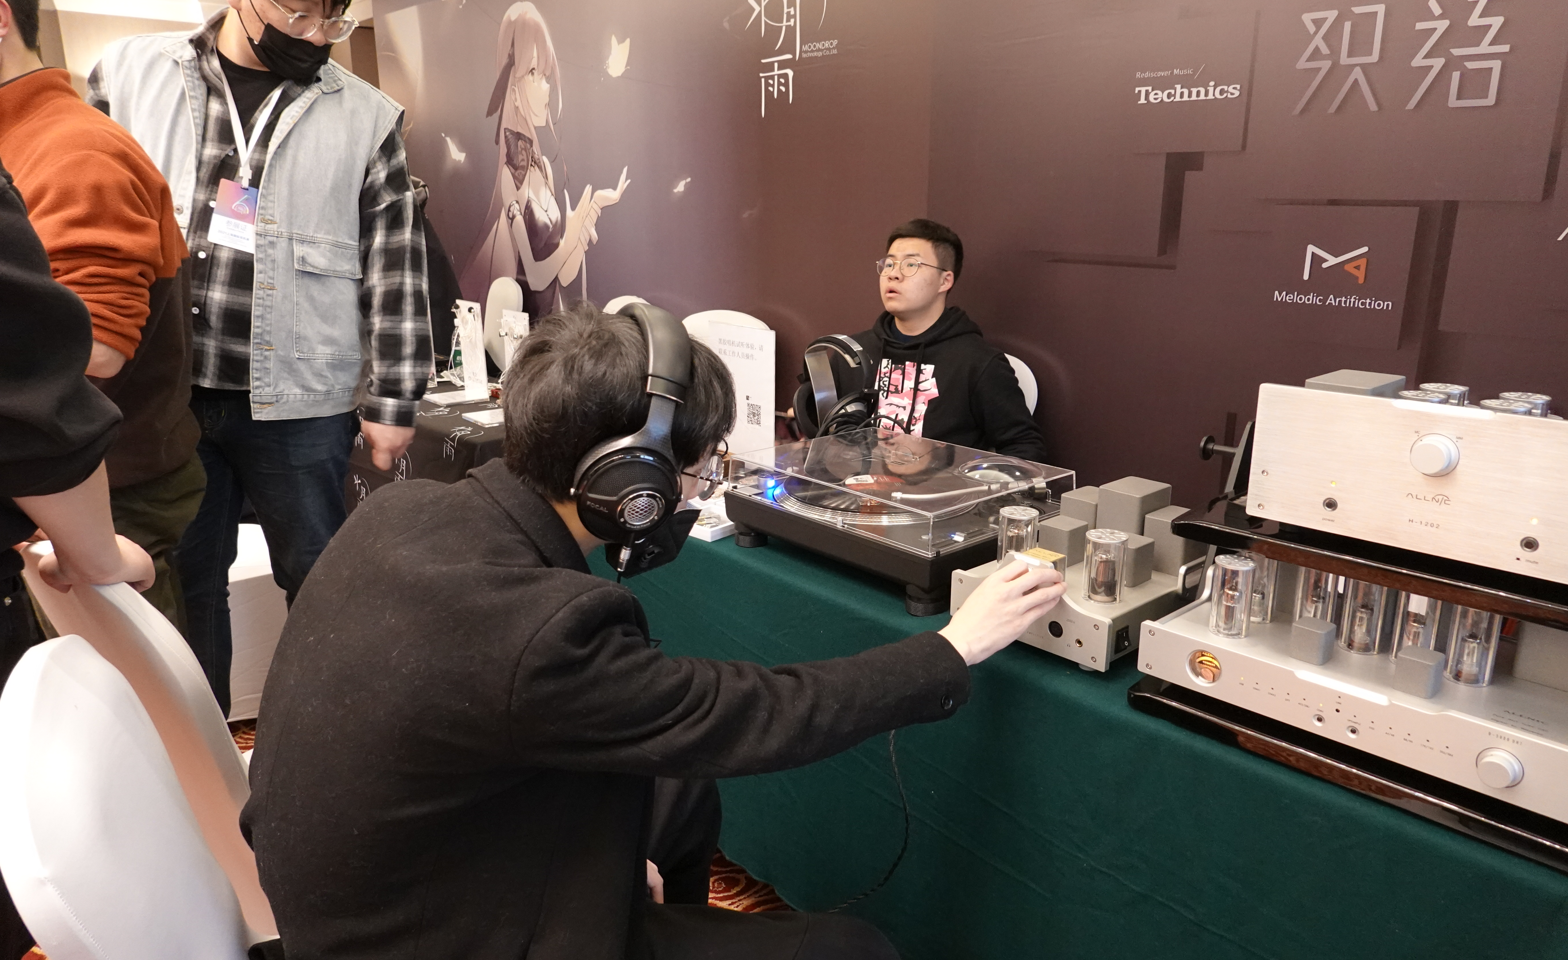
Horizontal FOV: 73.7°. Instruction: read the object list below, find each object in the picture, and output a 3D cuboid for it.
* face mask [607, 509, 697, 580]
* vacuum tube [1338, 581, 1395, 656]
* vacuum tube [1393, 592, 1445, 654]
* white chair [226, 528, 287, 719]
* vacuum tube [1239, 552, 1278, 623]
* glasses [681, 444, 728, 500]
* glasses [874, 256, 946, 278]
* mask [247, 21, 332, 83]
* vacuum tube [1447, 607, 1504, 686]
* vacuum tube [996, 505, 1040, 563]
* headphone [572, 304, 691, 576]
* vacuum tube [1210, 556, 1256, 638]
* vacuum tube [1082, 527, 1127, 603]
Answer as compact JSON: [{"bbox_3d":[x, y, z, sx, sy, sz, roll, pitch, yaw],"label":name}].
[{"bbox_3d":[-0.143,0.057,1.092,0.095,0.100,0.132,15,13,-24],"label":"face mask"},{"bbox_3d":[0.615,0.140,1.107,0.041,0.082,0.041,-13,20,-39],"label":"vacuum tube"},{"bbox_3d":[0.649,0.149,1.071,0.041,0.082,0.041,-13,20,-39],"label":"vacuum tube"},{"bbox_3d":[-1.591,0.141,2.852,0.450,0.970,0.550,14,19,42],"label":"white chair"},{"bbox_3d":[0.538,0.118,1.190,0.041,0.081,0.041,-13,20,-39],"label":"vacuum tube"},{"bbox_3d":[-0.144,-0.030,1.060,0.140,0.047,0.140,15,13,-24],"label":"glasses"},{"bbox_3d":[0.331,-0.530,2.653,0.140,0.050,0.140,13,8,40],"label":"glasses"},{"bbox_3d":[-0.778,-0.673,1.645,0.085,0.098,0.132,48,27,8],"label":"mask"},{"bbox_3d":[0.689,0.158,1.039,0.043,0.082,0.043,-12,19,-40],"label":"vacuum tube"},{"bbox_3d":[0.317,0.084,1.415,0.049,0.081,0.049,-1,15,0],"label":"vacuum tube"},{"bbox_3d":[-0.154,-0.069,1.043,0.105,0.215,0.195,15,13,-24],"label":"headphone"},{"bbox_3d":[0.494,0.129,1.151,0.041,0.081,0.041,-13,20,-39],"label":"vacuum tube"},{"bbox_3d":[0.419,0.113,1.363,0.052,0.085,0.052,0,14,0],"label":"vacuum tube"}]

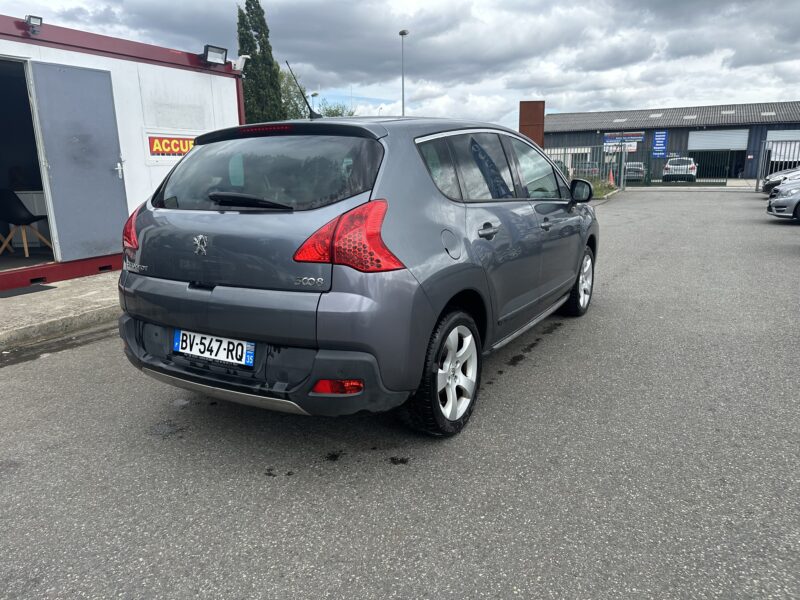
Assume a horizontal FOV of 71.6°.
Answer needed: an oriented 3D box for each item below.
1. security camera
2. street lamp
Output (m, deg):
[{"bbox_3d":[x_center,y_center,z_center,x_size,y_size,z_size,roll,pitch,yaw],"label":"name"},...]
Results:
[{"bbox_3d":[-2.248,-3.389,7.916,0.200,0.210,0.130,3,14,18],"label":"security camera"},{"bbox_3d":[0.288,-10.869,32.372,0.600,9.010,0.420,-4,13,-12],"label":"street lamp"}]

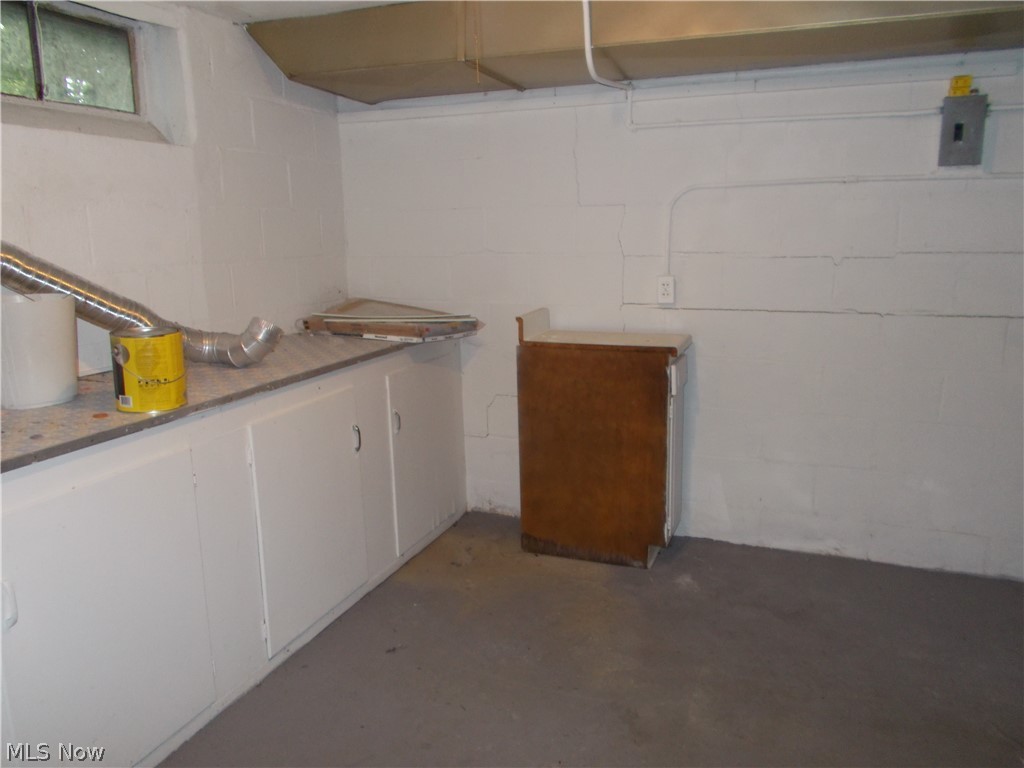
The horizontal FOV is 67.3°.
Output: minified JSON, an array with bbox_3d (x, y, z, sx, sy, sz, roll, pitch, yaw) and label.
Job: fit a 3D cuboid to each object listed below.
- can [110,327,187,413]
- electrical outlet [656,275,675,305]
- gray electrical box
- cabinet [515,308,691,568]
[{"bbox_3d":[-0.938,-0.039,1.992,0.166,0.193,0.166,-6,12,-25],"label":"can"},{"bbox_3d":[0.620,-0.377,3.069,0.061,0.107,0.045,4,12,21],"label":"electrical outlet"},{"bbox_3d":[1.531,-0.855,2.612,0.114,0.218,0.085,4,12,21],"label":"gray electrical box"},{"bbox_3d":[0.376,0.198,3.120,0.622,0.956,0.358,4,12,21],"label":"cabinet"}]

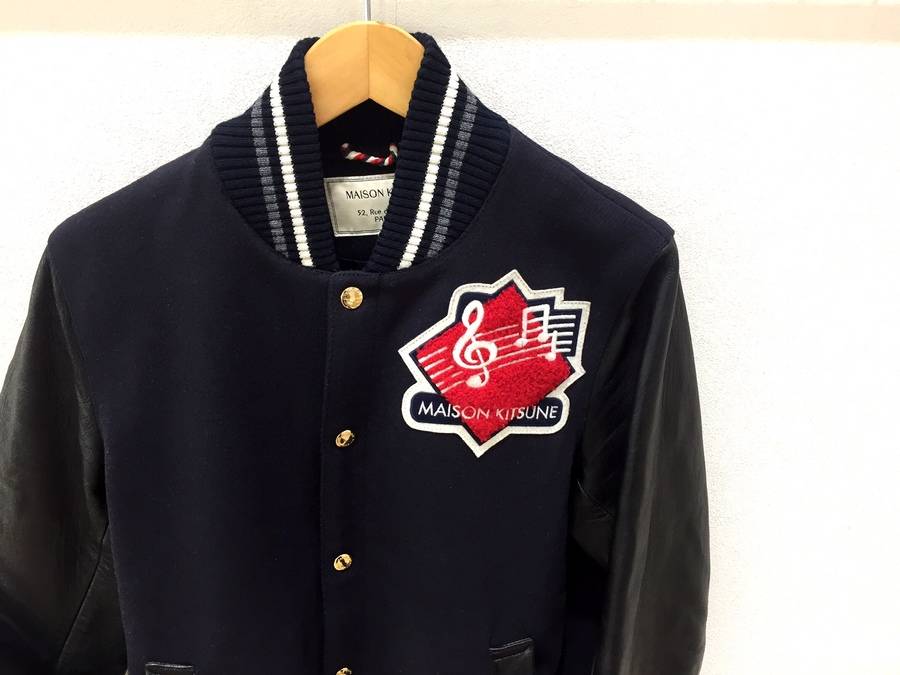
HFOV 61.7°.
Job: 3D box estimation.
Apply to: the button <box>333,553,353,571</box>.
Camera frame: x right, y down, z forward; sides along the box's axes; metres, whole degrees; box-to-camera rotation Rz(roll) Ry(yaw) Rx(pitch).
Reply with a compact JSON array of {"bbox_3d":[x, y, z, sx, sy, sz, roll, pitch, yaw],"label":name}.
[{"bbox_3d":[-0.079,0.165,0.555,0.014,0.014,0.005,2,19,0],"label":"button"}]

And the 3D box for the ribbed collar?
[{"bbox_3d":[-0.061,-0.128,0.512,0.207,0.148,0.125,1,18,0],"label":"ribbed collar"}]

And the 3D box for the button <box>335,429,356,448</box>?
[{"bbox_3d":[-0.072,0.070,0.522,0.014,0.014,0.005,2,19,0],"label":"button"}]

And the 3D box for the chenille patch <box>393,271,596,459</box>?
[{"bbox_3d":[0.030,0.018,0.512,0.128,0.130,0.008,-1,18,-6],"label":"chenille patch"}]

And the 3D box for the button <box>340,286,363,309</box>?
[{"bbox_3d":[-0.064,-0.026,0.489,0.014,0.014,0.005,2,19,0],"label":"button"}]

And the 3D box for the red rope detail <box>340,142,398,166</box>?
[{"bbox_3d":[-0.060,-0.137,0.563,0.045,0.020,0.009,1,18,0],"label":"red rope detail"}]

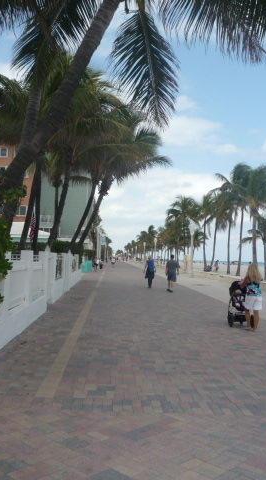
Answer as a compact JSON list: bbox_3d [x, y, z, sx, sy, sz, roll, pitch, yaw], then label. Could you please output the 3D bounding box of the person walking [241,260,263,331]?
[{"bbox_3d":[2.722,1.295,10.500,0.480,1.560,0.450,2,-3,-15],"label":"person walking"}]

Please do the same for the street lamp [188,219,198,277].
[{"bbox_3d":[4.792,0.670,37.399,0.820,4.830,0.820,2,-2,-2],"label":"street lamp"}]

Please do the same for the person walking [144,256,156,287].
[{"bbox_3d":[0.912,1.717,24.800,0.580,1.710,0.450,2,-2,-3],"label":"person walking"}]

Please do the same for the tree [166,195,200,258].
[{"bbox_3d":[6.003,-0.810,55.805,4.200,9.290,4.200,2,-2,-2],"label":"tree"}]

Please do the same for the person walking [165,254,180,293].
[{"bbox_3d":[1.920,1.626,22.300,0.600,1.780,0.450,2,-2,-3],"label":"person walking"}]

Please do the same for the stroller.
[{"bbox_3d":[2.639,1.546,11.277,0.620,1.090,0.920,1,-2,5],"label":"stroller"}]

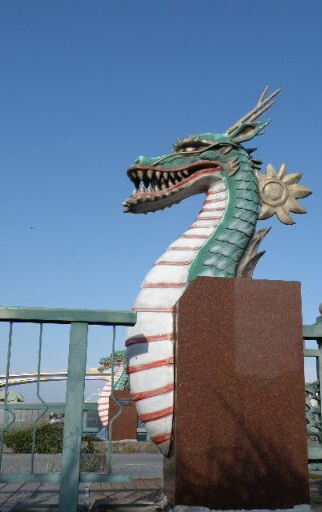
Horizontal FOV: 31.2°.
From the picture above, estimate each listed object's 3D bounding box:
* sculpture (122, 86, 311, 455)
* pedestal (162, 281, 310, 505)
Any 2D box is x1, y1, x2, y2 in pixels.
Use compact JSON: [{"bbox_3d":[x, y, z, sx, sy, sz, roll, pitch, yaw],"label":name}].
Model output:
[{"bbox_3d":[0.354,-0.008,3.488,1.179,2.309,0.410,3,-15,-6],"label":"sculpture"},{"bbox_3d":[0.399,0.758,3.294,0.690,1.170,0.504,3,-15,-6],"label":"pedestal"}]

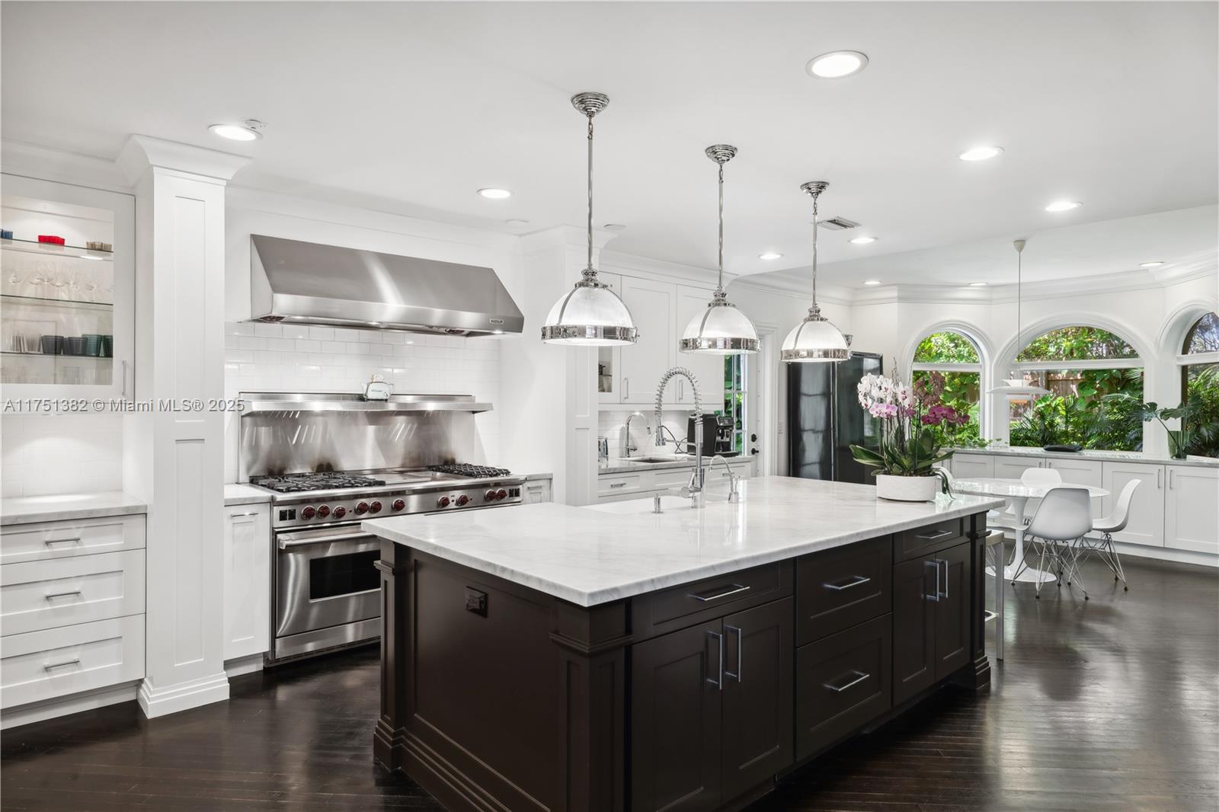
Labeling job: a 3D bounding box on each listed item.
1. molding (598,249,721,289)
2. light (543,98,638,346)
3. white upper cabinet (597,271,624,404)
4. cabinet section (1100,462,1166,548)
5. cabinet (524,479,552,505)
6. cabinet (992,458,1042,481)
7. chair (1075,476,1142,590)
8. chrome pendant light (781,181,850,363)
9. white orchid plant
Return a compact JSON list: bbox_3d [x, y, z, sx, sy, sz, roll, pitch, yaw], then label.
[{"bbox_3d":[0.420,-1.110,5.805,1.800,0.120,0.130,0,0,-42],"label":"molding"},{"bbox_3d":[-0.075,-0.708,2.728,0.360,0.925,0.360,0,0,0],"label":"light"},{"bbox_3d":[-0.258,-0.520,5.577,0.640,1.040,0.350,0,0,-41],"label":"white upper cabinet"},{"bbox_3d":[5.081,0.901,6.791,0.580,0.755,0.475,0,1,-41],"label":"cabinet section"},{"bbox_3d":[-0.701,0.920,4.971,0.250,0.850,0.640,0,0,-41],"label":"cabinet"},{"bbox_3d":[4.337,0.925,7.347,0.550,0.810,0.470,0,0,-41],"label":"cabinet"},{"bbox_3d":[3.783,0.965,5.528,0.530,0.820,0.465,0,0,31],"label":"chair"},{"bbox_3d":[1.067,-0.695,3.688,0.355,0.910,0.355,0,0,-41],"label":"chrome pendant light"},{"bbox_3d":[1.502,0.155,3.580,0.500,0.610,0.450,0,0,-41],"label":"white orchid plant"}]

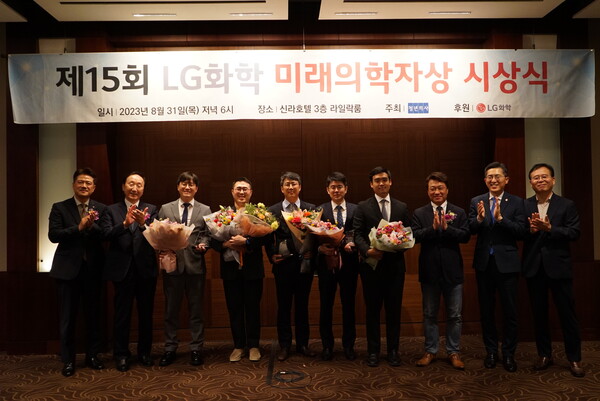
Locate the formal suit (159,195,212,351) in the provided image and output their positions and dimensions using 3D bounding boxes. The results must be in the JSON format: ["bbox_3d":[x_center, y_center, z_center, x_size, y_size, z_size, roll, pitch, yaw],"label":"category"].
[{"bbox_3d":[-1.036,0.663,4.416,0.510,1.395,0.340,-1,-1,-8],"label":"formal suit"}]

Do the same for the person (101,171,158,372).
[{"bbox_3d":[-1.538,0.608,4.362,0.522,1.770,0.460,0,-2,-23],"label":"person"}]

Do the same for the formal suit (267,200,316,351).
[{"bbox_3d":[-0.081,0.703,4.585,0.479,1.423,0.360,-1,-2,-2],"label":"formal suit"}]

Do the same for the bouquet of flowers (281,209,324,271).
[{"bbox_3d":[0.018,0.362,4.380,0.370,0.560,0.300,-1,-1,0],"label":"bouquet of flowers"}]

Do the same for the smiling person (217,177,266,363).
[{"bbox_3d":[-0.550,0.631,4.545,0.500,1.692,0.420,-1,-1,-2],"label":"smiling person"}]

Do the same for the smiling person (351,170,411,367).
[{"bbox_3d":[0.719,0.548,4.268,0.530,1.765,0.420,-1,-1,4],"label":"smiling person"}]

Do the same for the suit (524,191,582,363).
[{"bbox_3d":[2.117,0.641,4.072,0.513,1.438,0.440,-2,-2,30],"label":"suit"}]

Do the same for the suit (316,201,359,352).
[{"bbox_3d":[0.360,0.713,4.583,0.441,1.441,0.360,-1,-2,3],"label":"suit"}]

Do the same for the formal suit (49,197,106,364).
[{"bbox_3d":[-1.973,0.705,4.308,0.524,1.503,0.440,0,-2,-30],"label":"formal suit"}]

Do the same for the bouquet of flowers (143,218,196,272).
[{"bbox_3d":[-1.133,0.391,4.200,0.450,0.480,0.360,-1,-1,-3],"label":"bouquet of flowers"}]

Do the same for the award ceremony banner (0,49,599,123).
[{"bbox_3d":[0.043,-1.101,4.650,5.600,0.680,0.050,-1,-1,-2],"label":"award ceremony banner"}]

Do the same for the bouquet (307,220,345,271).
[{"bbox_3d":[0.227,0.400,4.300,0.350,0.460,0.320,-1,-1,6],"label":"bouquet"}]

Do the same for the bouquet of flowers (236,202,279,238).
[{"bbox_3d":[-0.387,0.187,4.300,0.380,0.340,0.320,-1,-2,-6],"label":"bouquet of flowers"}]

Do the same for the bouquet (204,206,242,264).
[{"bbox_3d":[-0.675,0.309,4.270,0.360,0.510,0.320,-1,-1,14],"label":"bouquet"}]

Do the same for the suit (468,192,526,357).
[{"bbox_3d":[1.702,0.631,4.170,0.508,1.421,0.420,-1,-2,22],"label":"suit"}]

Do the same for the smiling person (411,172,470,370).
[{"bbox_3d":[1.244,0.596,4.299,0.540,1.698,0.420,-1,-1,9],"label":"smiling person"}]

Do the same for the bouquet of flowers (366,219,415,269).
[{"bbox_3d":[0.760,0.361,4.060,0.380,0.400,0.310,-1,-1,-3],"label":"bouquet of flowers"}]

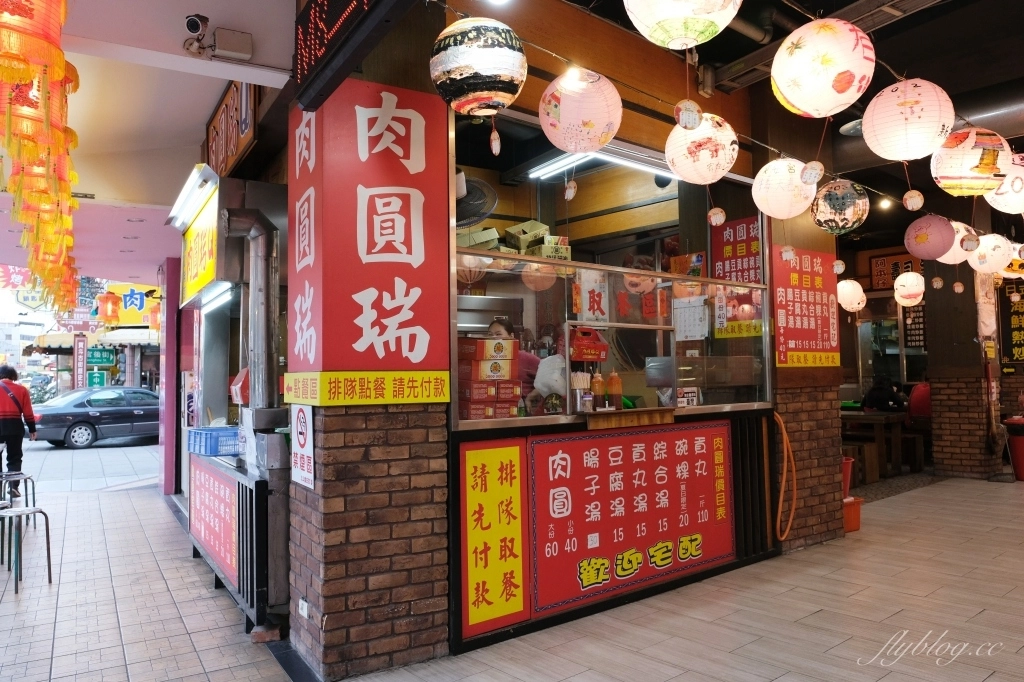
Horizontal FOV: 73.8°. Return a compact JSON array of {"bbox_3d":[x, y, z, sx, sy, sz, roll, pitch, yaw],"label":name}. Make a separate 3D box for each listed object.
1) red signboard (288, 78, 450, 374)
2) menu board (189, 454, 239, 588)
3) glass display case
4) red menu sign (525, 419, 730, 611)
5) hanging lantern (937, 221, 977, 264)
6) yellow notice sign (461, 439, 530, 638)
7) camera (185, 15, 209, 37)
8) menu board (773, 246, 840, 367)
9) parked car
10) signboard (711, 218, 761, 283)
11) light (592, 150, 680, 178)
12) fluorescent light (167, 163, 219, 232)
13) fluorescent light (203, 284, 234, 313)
[{"bbox_3d":[-0.743,-0.532,3.482,0.675,1.385,0.562,1,-4,-27],"label":"red signboard"},{"bbox_3d":[-2.044,1.145,4.611,0.030,0.592,1.930,1,-4,-32],"label":"menu board"},{"bbox_3d":[0.691,0.024,4.309,2.710,0.900,0.400,1,-3,-37],"label":"glass display case"},{"bbox_3d":[0.797,0.998,4.123,1.749,0.935,0.030,1,-3,-37],"label":"red menu sign"},{"bbox_3d":[3.411,-0.752,5.237,0.330,0.330,0.330,1,-3,-37],"label":"hanging lantern"},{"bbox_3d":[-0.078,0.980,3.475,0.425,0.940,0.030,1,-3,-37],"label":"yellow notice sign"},{"bbox_3d":[-1.411,-1.412,3.055,0.070,0.080,0.110,-1,33,3],"label":"camera"},{"bbox_3d":[2.387,-0.263,5.495,0.973,0.947,0.030,2,-4,-38],"label":"menu board"},{"bbox_3d":[-10.160,1.929,17.854,1.760,1.420,4.700,-3,-3,36],"label":"parked car"},{"bbox_3d":[1.792,-0.486,5.311,0.030,0.905,0.570,1,-3,-32],"label":"signboard"},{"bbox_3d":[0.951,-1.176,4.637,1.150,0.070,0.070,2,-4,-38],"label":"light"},{"bbox_3d":[-1.884,-0.796,3.973,0.120,0.100,1.270,1,-4,-32],"label":"fluorescent light"},{"bbox_3d":[-2.132,-0.294,4.926,0.080,0.110,1.220,1,-3,-32],"label":"fluorescent light"}]

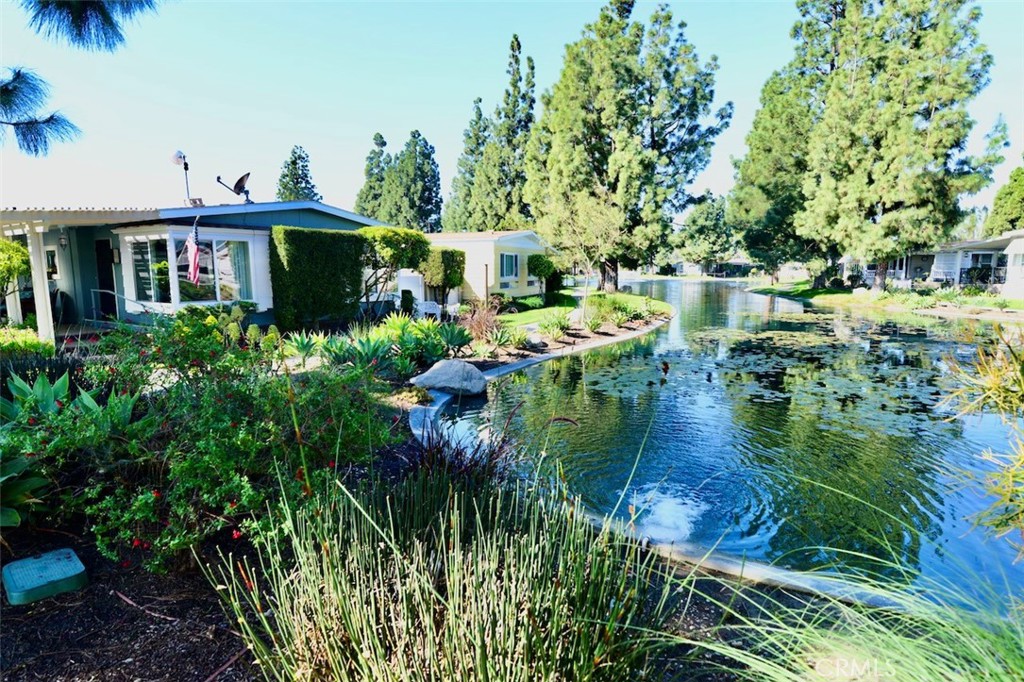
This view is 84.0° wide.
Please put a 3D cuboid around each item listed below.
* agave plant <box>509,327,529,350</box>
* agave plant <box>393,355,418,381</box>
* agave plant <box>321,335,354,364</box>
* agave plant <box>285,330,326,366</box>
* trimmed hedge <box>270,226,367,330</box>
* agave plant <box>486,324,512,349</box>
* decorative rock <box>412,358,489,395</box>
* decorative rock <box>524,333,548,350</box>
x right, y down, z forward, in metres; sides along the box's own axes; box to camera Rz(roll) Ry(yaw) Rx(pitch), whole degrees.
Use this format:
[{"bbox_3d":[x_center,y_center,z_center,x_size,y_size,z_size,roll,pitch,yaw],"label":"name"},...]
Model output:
[{"bbox_3d":[0.139,-0.087,12.091,0.450,0.500,0.450,0,8,0],"label":"agave plant"},{"bbox_3d":[-1.514,0.384,8.084,0.340,0.350,0.340,0,8,0],"label":"agave plant"},{"bbox_3d":[-3.185,0.125,10.369,0.640,0.580,0.640,0,8,0],"label":"agave plant"},{"bbox_3d":[-3.694,0.137,10.078,0.700,0.640,0.700,0,8,0],"label":"agave plant"},{"bbox_3d":[-4.810,-1.581,14.320,0.550,2.310,2.860,4,9,24],"label":"trimmed hedge"},{"bbox_3d":[-0.291,-0.122,12.224,0.580,0.530,0.580,0,8,0],"label":"agave plant"},{"bbox_3d":[-0.851,0.497,7.747,0.980,0.420,0.600,-1,8,-6],"label":"decorative rock"},{"bbox_3d":[0.487,0.010,11.313,0.430,0.270,0.380,0,8,0],"label":"decorative rock"}]

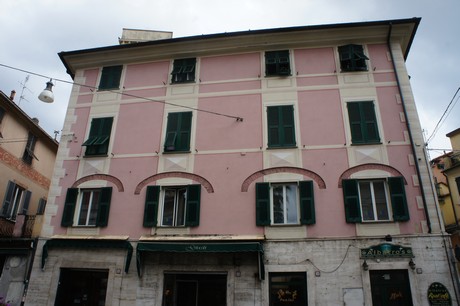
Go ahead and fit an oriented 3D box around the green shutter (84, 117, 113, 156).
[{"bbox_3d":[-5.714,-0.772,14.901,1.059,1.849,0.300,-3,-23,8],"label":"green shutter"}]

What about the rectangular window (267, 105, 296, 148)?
[{"bbox_3d":[2.054,-1.092,13.862,1.095,1.897,0.120,-3,-23,8],"label":"rectangular window"}]

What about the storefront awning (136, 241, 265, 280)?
[{"bbox_3d":[-1.031,3.653,11.781,4.400,1.190,0.600,-3,-22,8],"label":"storefront awning"}]

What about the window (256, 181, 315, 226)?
[{"bbox_3d":[1.974,1.807,12.380,2.070,1.574,0.200,-3,-22,8],"label":"window"}]

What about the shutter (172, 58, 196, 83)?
[{"bbox_3d":[-2.029,-3.634,15.254,1.070,1.353,0.240,-3,-22,8],"label":"shutter"}]

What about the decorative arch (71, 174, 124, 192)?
[{"bbox_3d":[-5.386,1.228,14.100,2.317,0.811,0.100,-3,-23,8],"label":"decorative arch"}]

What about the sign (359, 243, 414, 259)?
[{"bbox_3d":[5.116,3.194,11.250,1.630,0.460,0.100,-3,-22,8],"label":"sign"}]

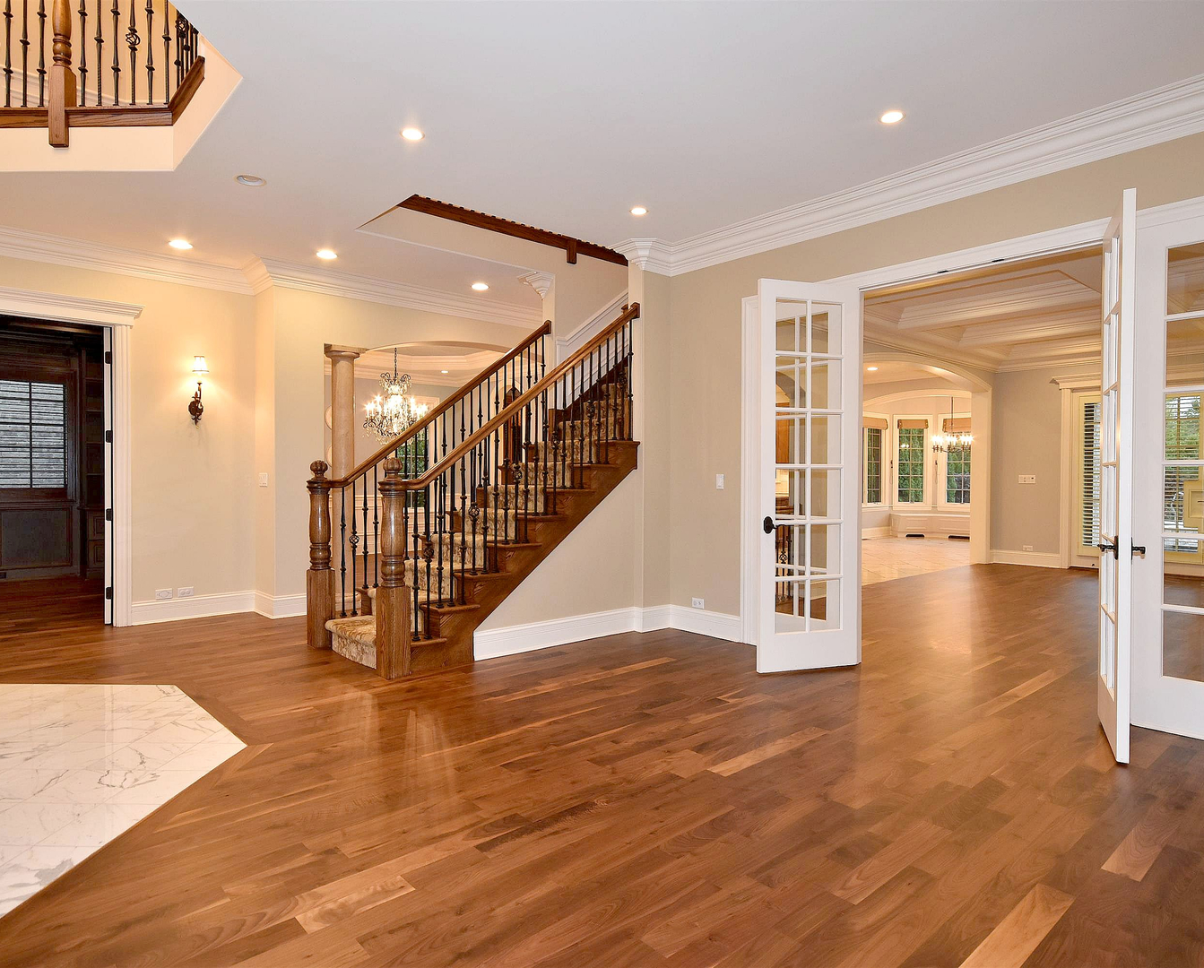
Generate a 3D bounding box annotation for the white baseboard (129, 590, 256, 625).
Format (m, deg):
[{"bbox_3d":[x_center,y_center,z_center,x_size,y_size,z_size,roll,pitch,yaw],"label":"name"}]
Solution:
[{"bbox_3d":[-3.432,1.043,6.140,0.930,0.185,0.022,0,1,-42],"label":"white baseboard"}]

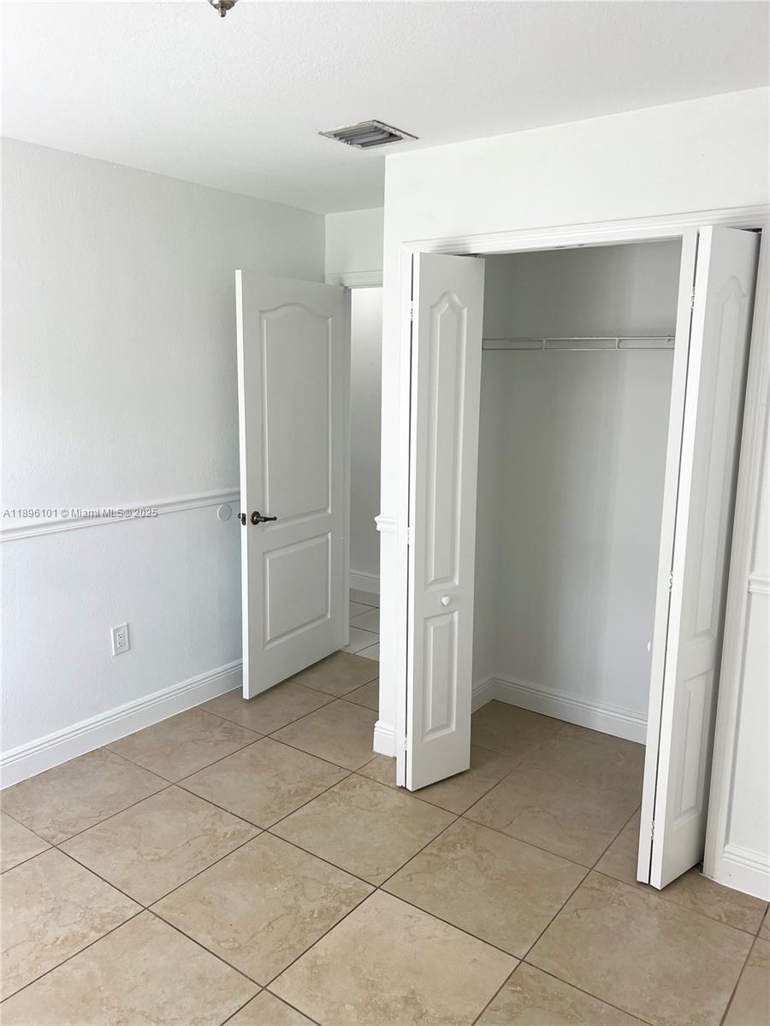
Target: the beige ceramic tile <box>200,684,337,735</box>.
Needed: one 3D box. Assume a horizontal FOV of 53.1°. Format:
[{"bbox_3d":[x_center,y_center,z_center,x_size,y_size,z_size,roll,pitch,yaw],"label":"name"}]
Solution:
[{"bbox_3d":[-0.580,0.946,3.812,0.490,0.010,0.508,8,13,36],"label":"beige ceramic tile"}]

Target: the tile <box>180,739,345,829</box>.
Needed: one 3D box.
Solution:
[{"bbox_3d":[-0.482,1.079,3.120,0.509,0.010,0.508,8,13,36],"label":"tile"}]

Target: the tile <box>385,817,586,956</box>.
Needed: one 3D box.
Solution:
[{"bbox_3d":[0.335,1.201,2.525,0.509,0.010,0.508,8,13,36],"label":"tile"}]

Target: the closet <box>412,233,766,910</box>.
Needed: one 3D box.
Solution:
[{"bbox_3d":[0.759,0.079,2.950,1.240,2.042,0.955,8,13,36],"label":"closet"}]

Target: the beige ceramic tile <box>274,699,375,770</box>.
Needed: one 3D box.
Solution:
[{"bbox_3d":[-0.179,1.005,3.521,0.509,0.010,0.508,8,13,36],"label":"beige ceramic tile"}]

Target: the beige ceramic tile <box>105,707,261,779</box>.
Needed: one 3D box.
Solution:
[{"bbox_3d":[-0.883,1.019,3.412,0.490,0.010,0.508,8,13,36],"label":"beige ceramic tile"}]

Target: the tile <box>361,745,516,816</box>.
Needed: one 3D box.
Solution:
[{"bbox_3d":[0.229,1.066,3.223,0.509,0.010,0.508,8,13,36],"label":"tile"}]

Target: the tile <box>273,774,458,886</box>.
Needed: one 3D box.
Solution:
[{"bbox_3d":[-0.074,1.140,2.822,0.509,0.010,0.508,8,13,36],"label":"tile"}]

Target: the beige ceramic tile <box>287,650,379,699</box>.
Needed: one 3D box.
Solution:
[{"bbox_3d":[-0.272,0.871,4.220,0.490,0.010,0.523,8,13,36],"label":"beige ceramic tile"}]

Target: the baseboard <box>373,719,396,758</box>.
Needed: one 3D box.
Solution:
[{"bbox_3d":[0.002,0.970,3.302,0.112,0.145,0.018,8,13,36],"label":"baseboard"}]

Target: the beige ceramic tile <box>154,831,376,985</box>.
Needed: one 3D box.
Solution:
[{"bbox_3d":[-0.377,1.214,2.421,0.509,0.010,0.508,8,13,36],"label":"beige ceramic tile"}]

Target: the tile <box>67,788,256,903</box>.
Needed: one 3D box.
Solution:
[{"bbox_3d":[-0.782,1.148,2.708,0.500,0.010,0.500,9,13,36],"label":"tile"}]

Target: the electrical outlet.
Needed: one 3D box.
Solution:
[{"bbox_3d":[-1.151,0.557,3.376,0.010,0.124,0.081,8,13,36],"label":"electrical outlet"}]

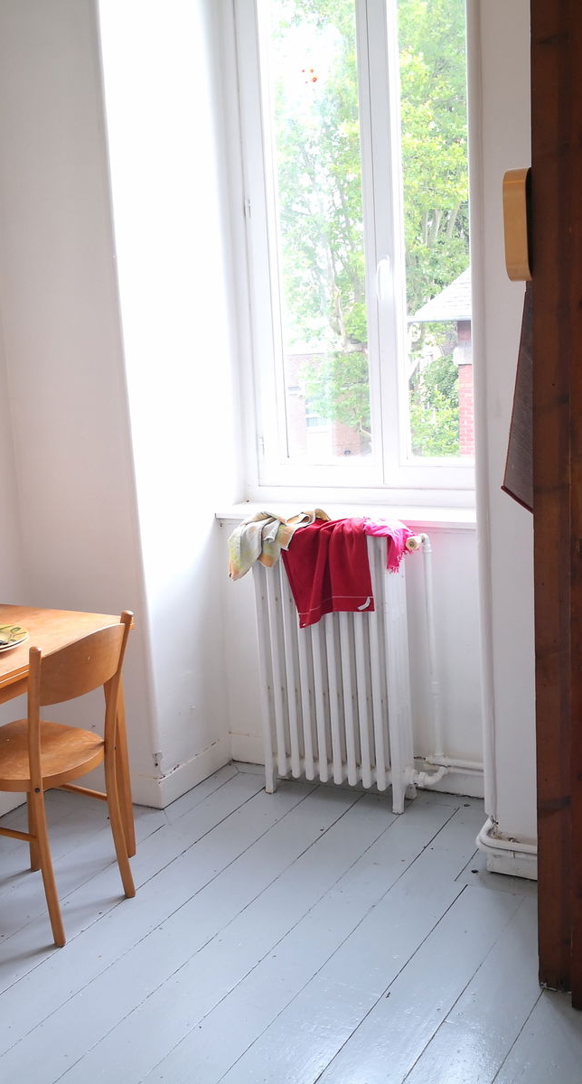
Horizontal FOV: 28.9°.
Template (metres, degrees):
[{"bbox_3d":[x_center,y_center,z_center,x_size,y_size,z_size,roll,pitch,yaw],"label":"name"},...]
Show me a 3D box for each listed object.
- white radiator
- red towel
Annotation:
[{"bbox_3d":[0.148,0.408,3.720,0.500,0.920,0.145,3,13,26],"label":"white radiator"},{"bbox_3d":[0.148,0.105,3.631,0.308,0.333,0.160,3,13,26],"label":"red towel"}]

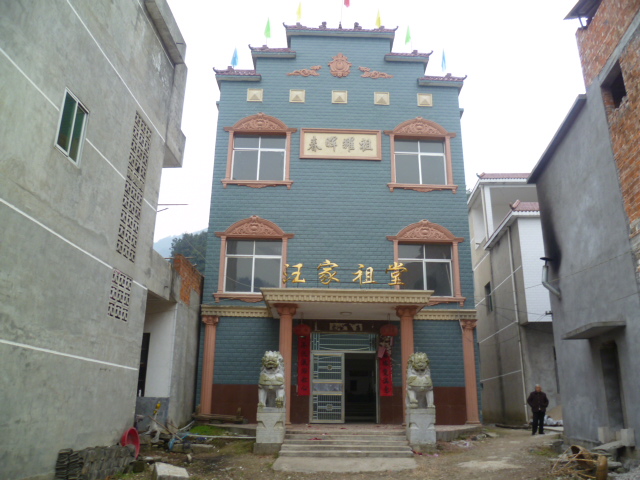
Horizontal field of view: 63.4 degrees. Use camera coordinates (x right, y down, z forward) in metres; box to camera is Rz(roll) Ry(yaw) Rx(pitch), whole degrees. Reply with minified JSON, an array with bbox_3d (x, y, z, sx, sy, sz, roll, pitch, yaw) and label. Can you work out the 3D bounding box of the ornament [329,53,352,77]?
[{"bbox_3d":[0.786,-6.713,19.880,0.922,1.113,0.148,1,-18,-2],"label":"ornament"}]

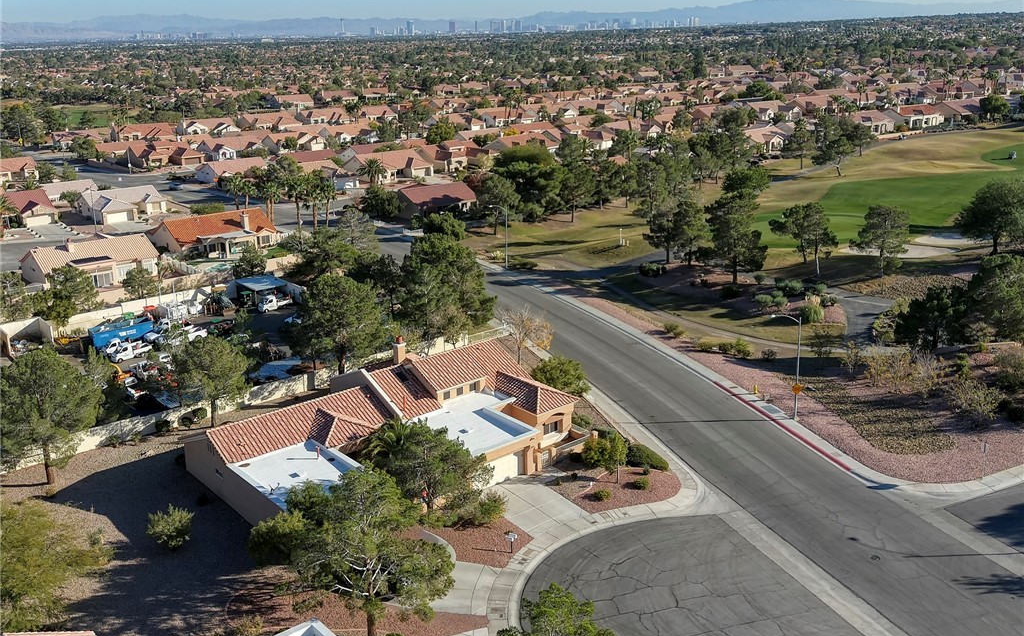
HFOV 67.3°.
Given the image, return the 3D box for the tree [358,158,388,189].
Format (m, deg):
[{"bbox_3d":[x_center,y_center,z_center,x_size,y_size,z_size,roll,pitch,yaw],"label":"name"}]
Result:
[{"bbox_3d":[-34.273,-35.894,187.656,6.500,7.400,6.500,0,21,0],"label":"tree"}]

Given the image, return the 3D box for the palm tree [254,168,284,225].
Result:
[{"bbox_3d":[-39.800,-19.600,125.000,4.300,8.900,4.300,0,20,0],"label":"palm tree"}]

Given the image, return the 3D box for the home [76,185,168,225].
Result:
[{"bbox_3d":[-80.001,-23.603,158.447,15.100,4.900,13.500,-14,25,-33],"label":"home"}]

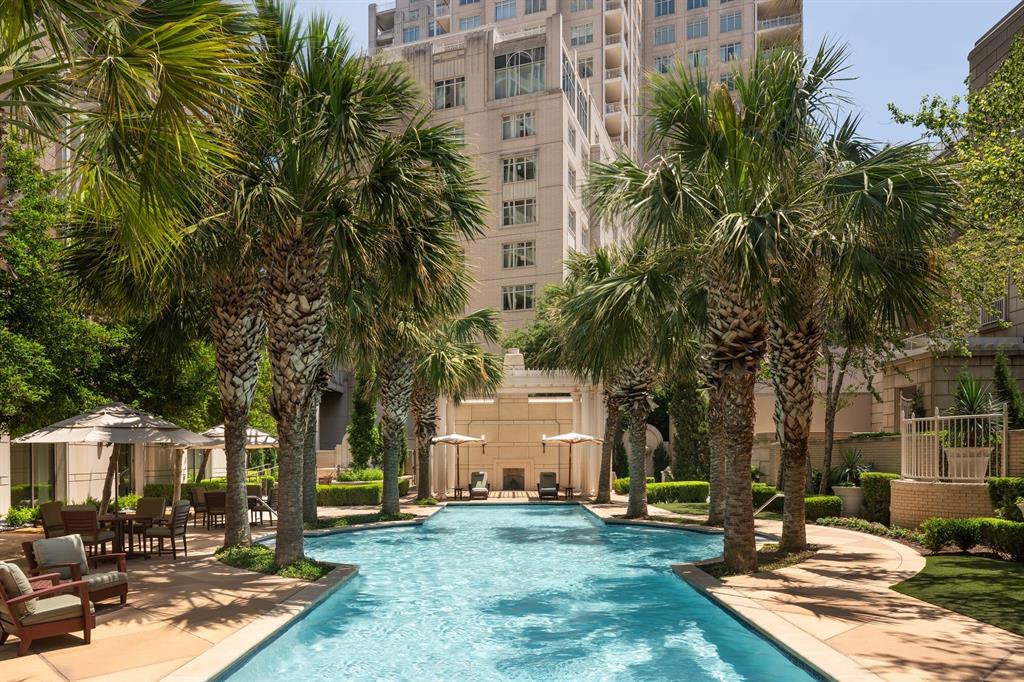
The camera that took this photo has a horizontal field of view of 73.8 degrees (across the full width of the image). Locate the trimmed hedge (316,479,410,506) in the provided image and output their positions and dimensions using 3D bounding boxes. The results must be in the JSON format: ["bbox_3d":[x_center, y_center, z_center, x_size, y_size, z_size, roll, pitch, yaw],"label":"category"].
[{"bbox_3d":[-5.404,5.532,25.000,2.600,0.720,4.200,0,-6,0],"label":"trimmed hedge"}]

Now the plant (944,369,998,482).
[{"bbox_3d":[9.944,1.887,14.800,1.220,2.350,1.220,0,-7,0],"label":"plant"}]

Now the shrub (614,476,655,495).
[{"bbox_3d":[4.916,5.843,27.500,1.650,0.620,1.200,0,-7,0],"label":"shrub"}]

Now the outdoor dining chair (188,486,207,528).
[{"bbox_3d":[-6.738,3.672,15.050,0.600,0.900,0.560,-1,-7,6],"label":"outdoor dining chair"}]

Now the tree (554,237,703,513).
[{"bbox_3d":[3.160,1.053,18.200,4.000,7.300,4.000,0,-5,0],"label":"tree"}]

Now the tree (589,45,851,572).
[{"bbox_3d":[3.085,-0.491,10.000,4.000,7.700,4.000,0,-5,0],"label":"tree"}]

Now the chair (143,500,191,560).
[{"bbox_3d":[-5.351,2.936,10.600,0.600,0.920,0.560,0,-7,0],"label":"chair"}]

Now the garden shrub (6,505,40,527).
[{"bbox_3d":[-11.549,4.105,16.100,0.820,0.510,0.720,0,-5,0],"label":"garden shrub"}]

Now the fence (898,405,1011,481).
[{"bbox_3d":[8.894,2.103,14.000,0.800,1.480,2.700,1,-5,-14],"label":"fence"}]

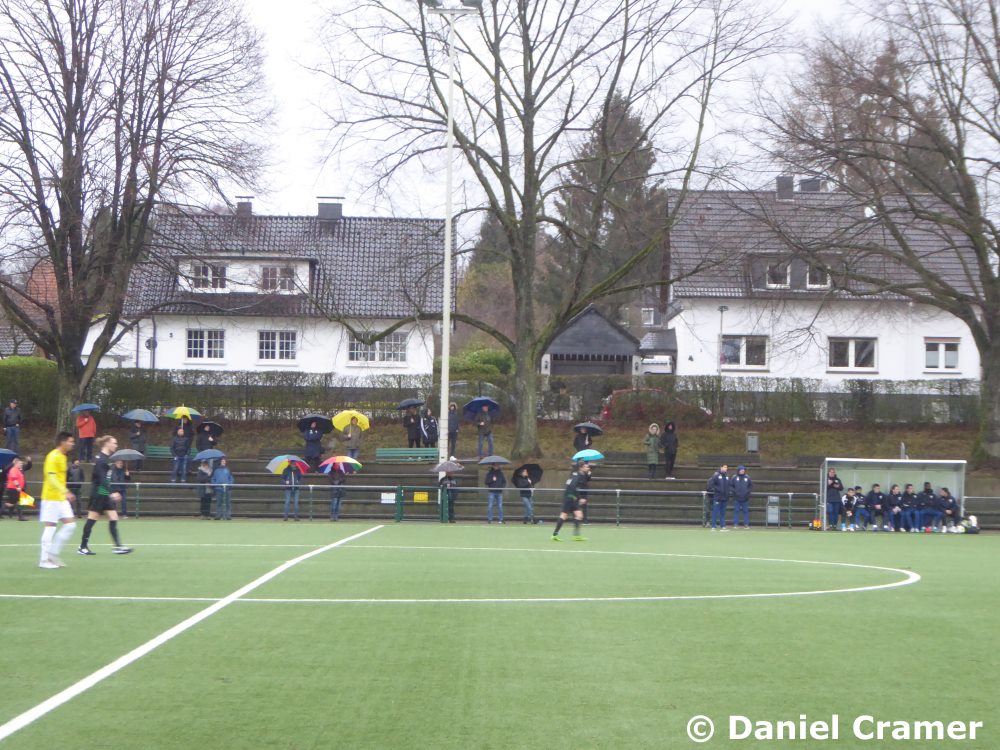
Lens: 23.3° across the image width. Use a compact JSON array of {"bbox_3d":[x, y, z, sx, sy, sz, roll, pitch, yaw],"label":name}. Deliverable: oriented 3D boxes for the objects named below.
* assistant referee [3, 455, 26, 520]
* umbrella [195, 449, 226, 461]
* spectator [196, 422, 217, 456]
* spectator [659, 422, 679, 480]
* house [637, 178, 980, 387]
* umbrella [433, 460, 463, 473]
[{"bbox_3d":[-13.191,3.101,66.000,0.600,1.730,0.500,0,-2,25],"label":"assistant referee"},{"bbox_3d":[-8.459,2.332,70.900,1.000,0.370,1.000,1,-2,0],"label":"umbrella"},{"bbox_3d":[-9.108,2.374,75.300,0.520,1.676,0.420,2,-2,-20],"label":"spectator"},{"bbox_3d":[5.194,2.309,74.800,0.550,1.780,0.400,1,-2,3],"label":"spectator"},{"bbox_3d":[13.000,-2.900,101.000,13.000,9.600,8.800,1,-2,0],"label":"house"},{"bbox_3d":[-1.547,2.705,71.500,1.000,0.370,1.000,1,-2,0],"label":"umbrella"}]

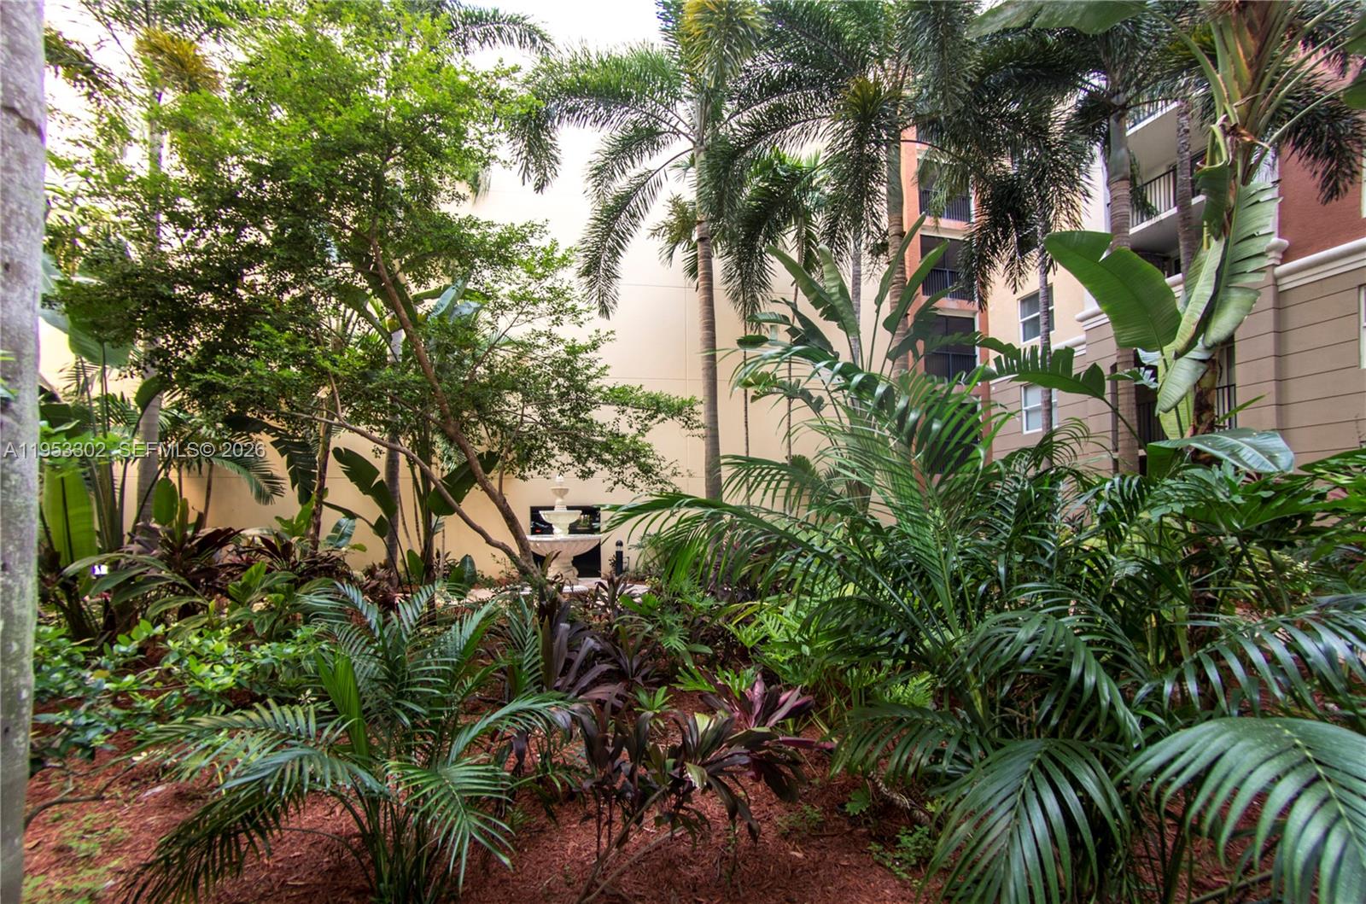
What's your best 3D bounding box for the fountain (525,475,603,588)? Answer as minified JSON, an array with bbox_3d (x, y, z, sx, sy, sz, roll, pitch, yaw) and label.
[{"bbox_3d":[-2.815,1.879,13.200,1.840,2.680,1.840,-1,-4,0],"label":"fountain"}]

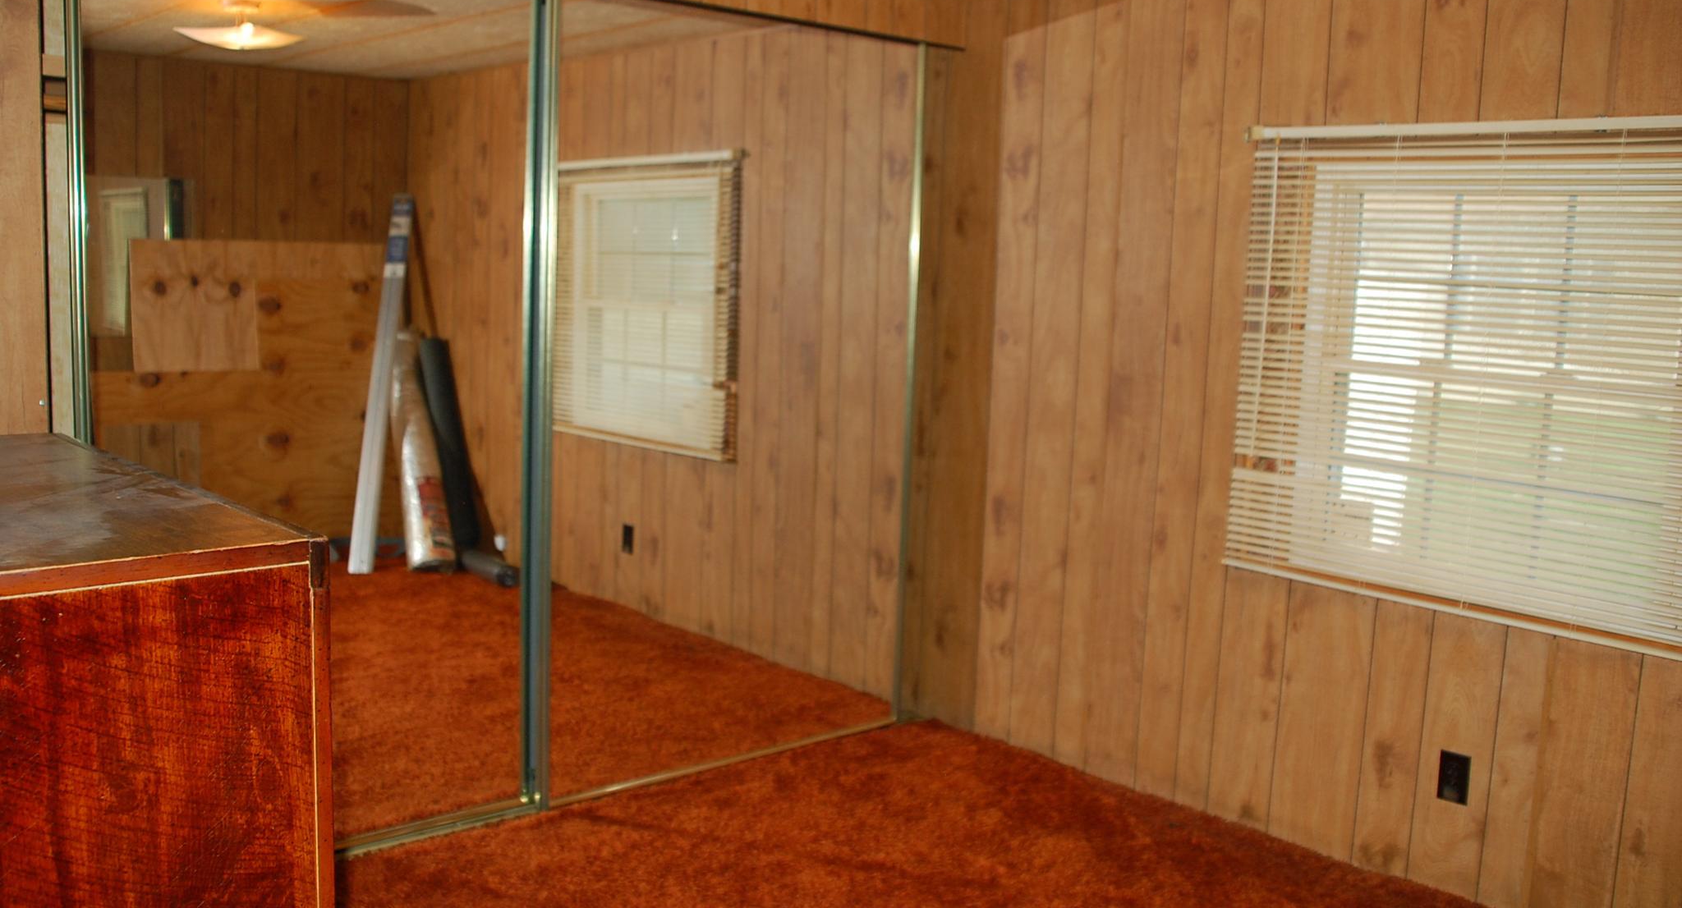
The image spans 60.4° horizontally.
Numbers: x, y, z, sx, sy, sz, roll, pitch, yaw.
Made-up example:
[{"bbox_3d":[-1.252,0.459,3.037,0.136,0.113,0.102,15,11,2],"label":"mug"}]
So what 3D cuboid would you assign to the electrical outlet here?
[{"bbox_3d":[1.395,0.737,3.286,0.010,0.115,0.070,-5,11,-42],"label":"electrical outlet"}]

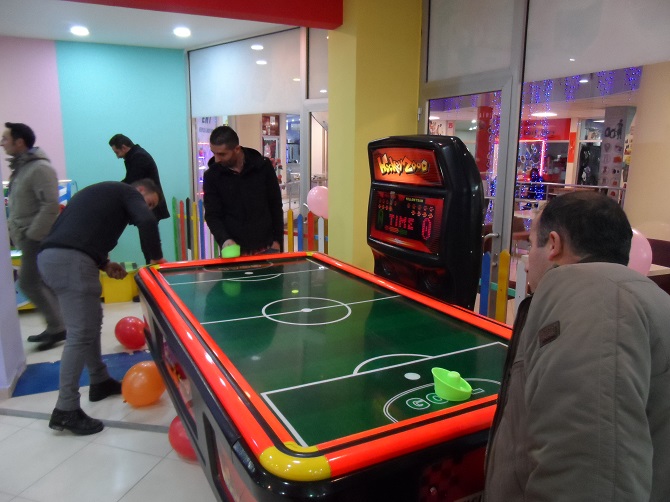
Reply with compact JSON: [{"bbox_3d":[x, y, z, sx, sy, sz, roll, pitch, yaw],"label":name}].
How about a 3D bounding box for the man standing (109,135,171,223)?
[{"bbox_3d":[-1.976,-0.288,4.779,0.620,1.760,0.520,-1,10,-13],"label":"man standing"}]

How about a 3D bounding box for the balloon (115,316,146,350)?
[{"bbox_3d":[-1.615,0.669,3.721,0.260,0.260,0.260,1,10,0],"label":"balloon"}]

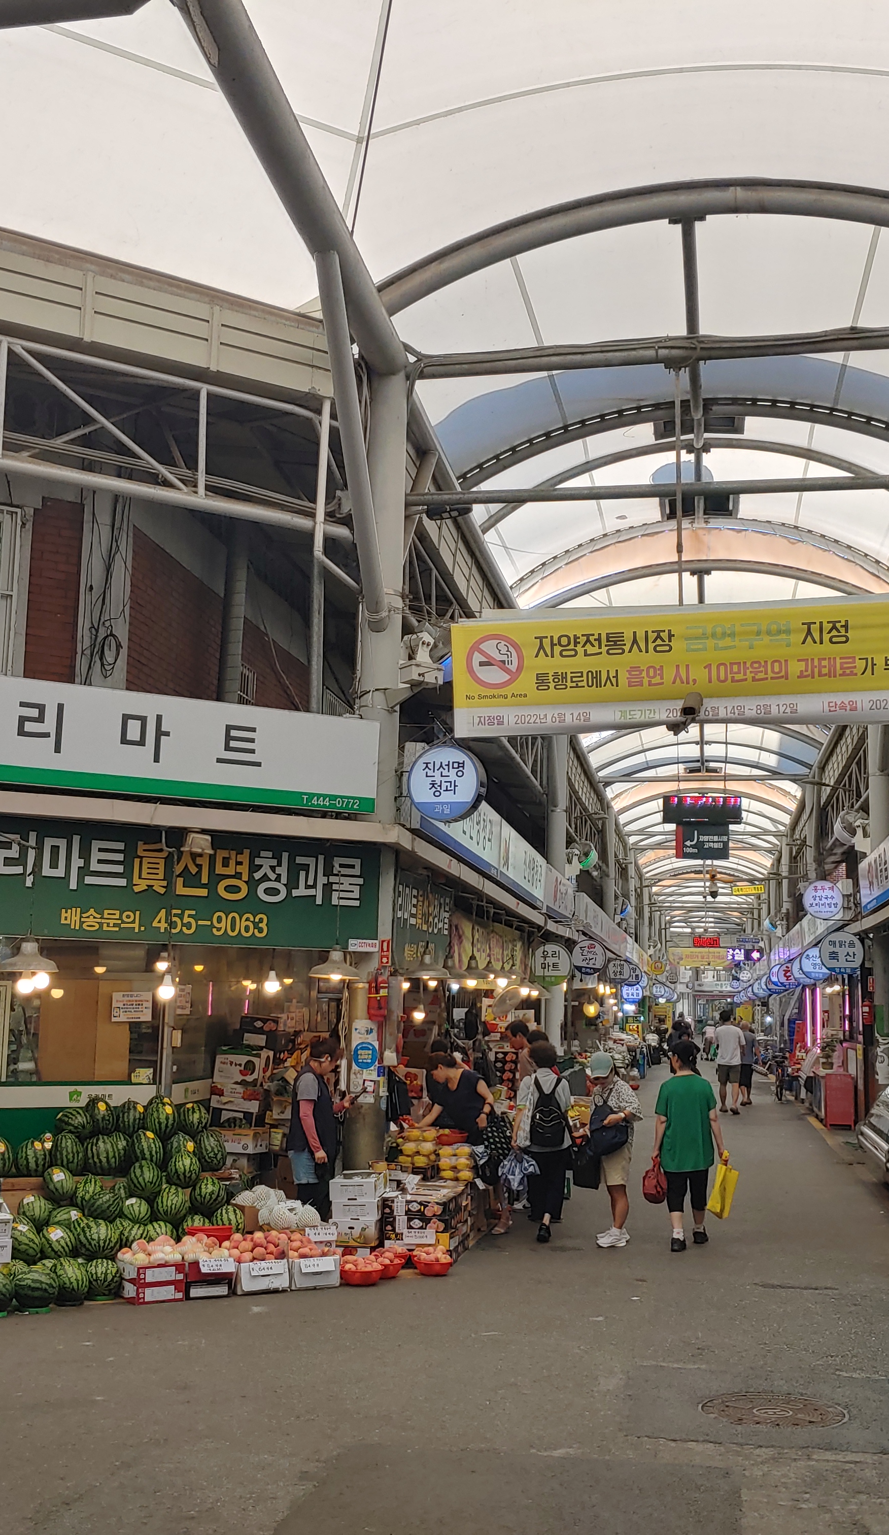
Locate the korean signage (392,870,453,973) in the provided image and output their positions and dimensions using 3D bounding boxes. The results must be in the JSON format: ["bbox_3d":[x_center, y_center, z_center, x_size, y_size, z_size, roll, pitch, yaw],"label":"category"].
[{"bbox_3d":[-0.161,1.462,13.166,0.060,0.827,2.675,-1,-10,10],"label":"korean signage"}]

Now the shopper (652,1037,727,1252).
[{"bbox_3d":[1.886,2.871,11.341,0.520,1.580,0.400,-1,-10,10],"label":"shopper"}]

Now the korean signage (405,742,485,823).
[{"bbox_3d":[0.015,0.141,11.944,0.600,0.600,0.200,-2,-10,18],"label":"korean signage"}]

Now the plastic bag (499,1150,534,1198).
[{"bbox_3d":[0.566,3.154,11.500,0.280,0.340,0.220,-1,-9,10],"label":"plastic bag"}]

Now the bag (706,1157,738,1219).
[{"bbox_3d":[2.102,3.193,11.200,0.120,0.440,0.280,12,-7,12],"label":"bag"}]

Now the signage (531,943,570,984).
[{"bbox_3d":[1.730,3.177,23.968,0.670,0.670,0.170,-1,-9,10],"label":"signage"}]

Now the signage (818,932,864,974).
[{"bbox_3d":[5.647,2.646,21.031,0.605,0.605,0.160,-1,-9,10],"label":"signage"}]

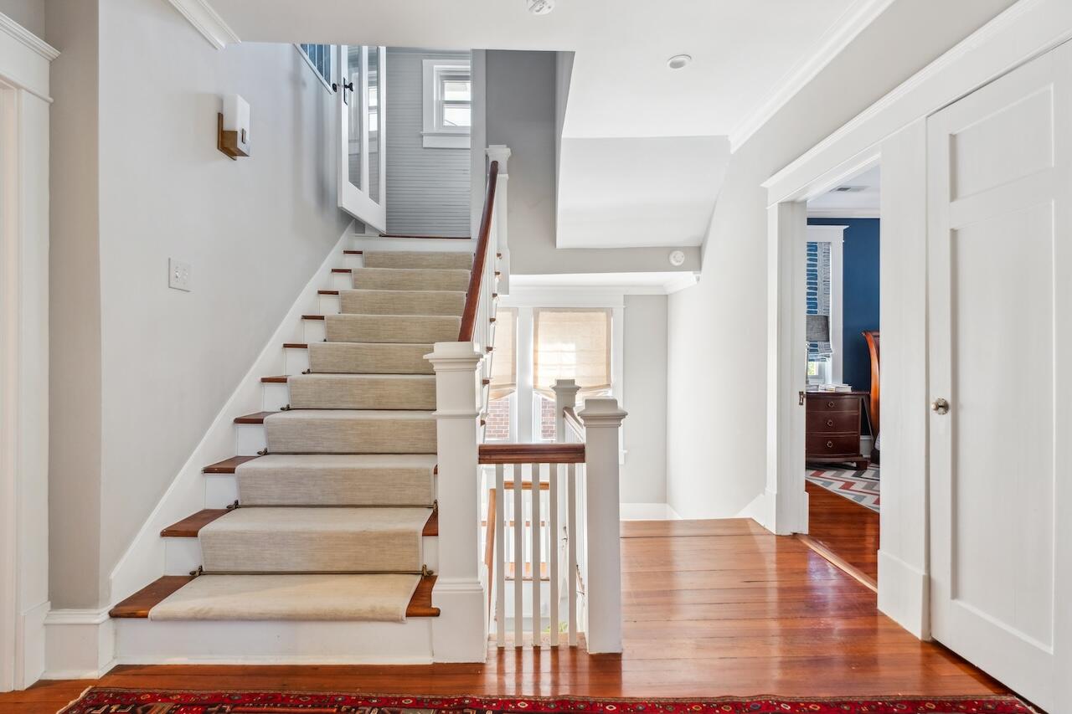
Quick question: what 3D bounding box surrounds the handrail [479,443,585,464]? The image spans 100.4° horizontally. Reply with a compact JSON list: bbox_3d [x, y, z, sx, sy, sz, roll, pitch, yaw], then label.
[{"bbox_3d":[-0.015,0.369,1.728,0.403,0.072,0.066,0,1,-1],"label":"handrail"}]

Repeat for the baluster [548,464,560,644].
[{"bbox_3d":[0.071,0.761,1.732,0.030,0.707,0.031,0,1,-1],"label":"baluster"}]

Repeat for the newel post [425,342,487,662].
[{"bbox_3d":[-0.306,0.529,1.718,0.199,1.171,0.199,0,1,-1],"label":"newel post"}]

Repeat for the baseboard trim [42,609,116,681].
[{"bbox_3d":[-1.603,0.996,1.580,0.199,0.240,0.070,0,1,-1],"label":"baseboard trim"}]

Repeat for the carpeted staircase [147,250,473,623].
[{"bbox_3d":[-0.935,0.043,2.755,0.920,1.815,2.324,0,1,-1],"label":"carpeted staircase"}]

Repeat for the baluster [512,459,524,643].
[{"bbox_3d":[-0.067,0.761,1.728,0.031,0.707,0.031,0,1,-1],"label":"baluster"}]

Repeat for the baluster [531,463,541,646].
[{"bbox_3d":[0.001,0.761,1.730,0.030,0.707,0.031,0,1,-1],"label":"baluster"}]

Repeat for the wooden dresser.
[{"bbox_3d":[2.837,0.712,4.520,0.763,0.755,0.470,0,1,-1],"label":"wooden dresser"}]

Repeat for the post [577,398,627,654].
[{"bbox_3d":[0.241,0.635,1.736,0.186,0.958,0.186,0,1,-1],"label":"post"}]

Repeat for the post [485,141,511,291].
[{"bbox_3d":[-0.315,-1.154,3.826,0.208,1.250,0.205,0,1,-1],"label":"post"}]

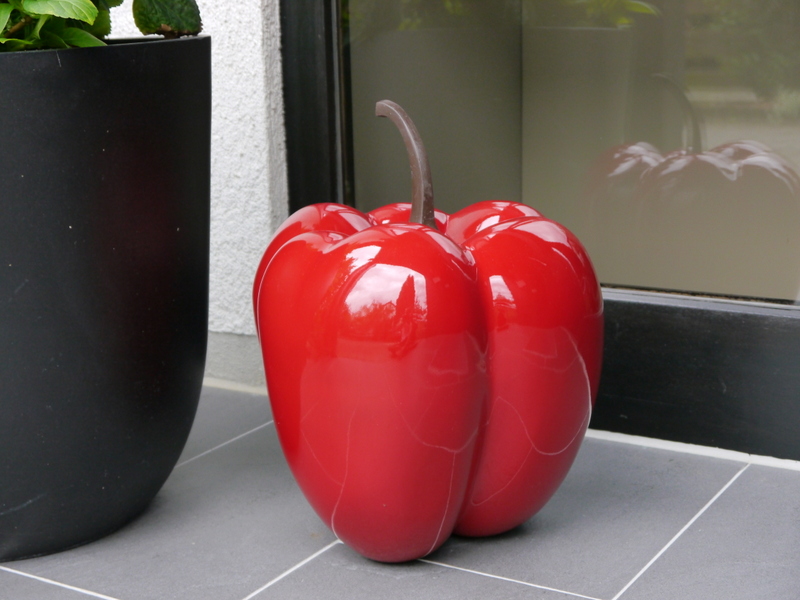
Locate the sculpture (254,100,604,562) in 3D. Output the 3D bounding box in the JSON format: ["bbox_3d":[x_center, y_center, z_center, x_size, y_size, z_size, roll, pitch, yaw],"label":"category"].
[{"bbox_3d":[0.030,0.020,1.386,0.360,0.446,0.360,-2,13,0],"label":"sculpture"}]

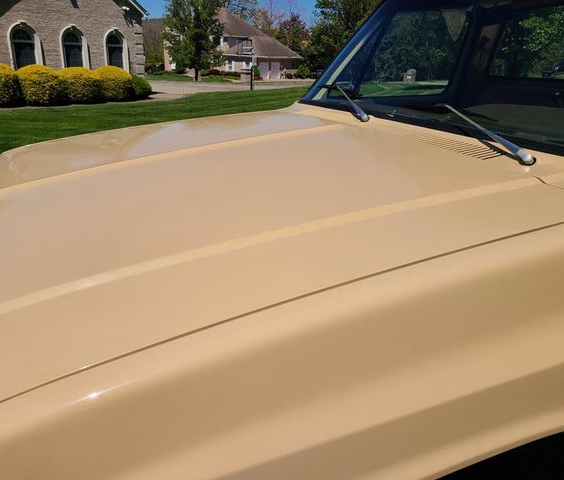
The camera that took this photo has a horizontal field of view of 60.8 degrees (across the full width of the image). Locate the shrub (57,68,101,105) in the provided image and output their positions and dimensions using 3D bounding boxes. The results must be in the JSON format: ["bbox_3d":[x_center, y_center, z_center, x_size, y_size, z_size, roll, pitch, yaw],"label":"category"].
[{"bbox_3d":[-7.291,-5.600,17.222,1.547,1.155,1.547,18,26,37],"label":"shrub"}]

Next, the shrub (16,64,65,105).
[{"bbox_3d":[-8.209,-5.259,16.149,1.598,1.196,1.598,18,26,37],"label":"shrub"}]

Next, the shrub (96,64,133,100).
[{"bbox_3d":[-6.497,-6.022,18.356,1.464,1.186,1.464,18,26,37],"label":"shrub"}]

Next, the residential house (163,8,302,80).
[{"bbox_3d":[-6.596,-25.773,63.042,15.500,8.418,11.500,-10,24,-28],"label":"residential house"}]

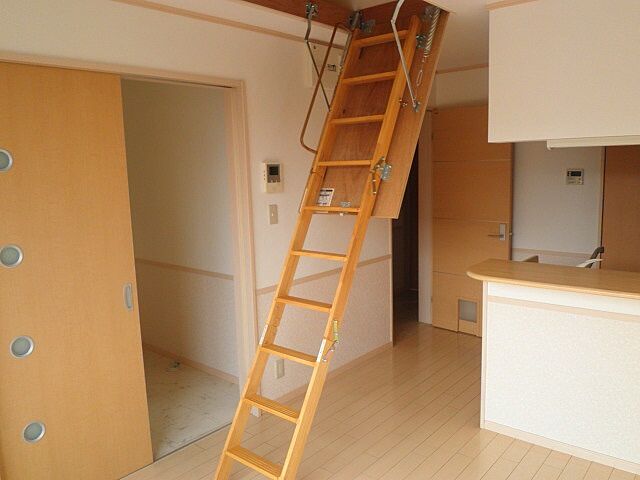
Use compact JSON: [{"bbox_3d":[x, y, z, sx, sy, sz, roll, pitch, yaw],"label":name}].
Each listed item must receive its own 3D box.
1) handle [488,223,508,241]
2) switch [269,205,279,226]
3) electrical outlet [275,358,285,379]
[{"bbox_3d":[1.458,-0.062,3.948,0.125,0.132,0.060,6,11,43],"label":"handle"},{"bbox_3d":[-0.283,-0.158,2.997,0.012,0.120,0.070,5,11,42],"label":"switch"},{"bbox_3d":[-0.254,0.845,3.133,0.012,0.120,0.070,5,11,42],"label":"electrical outlet"}]

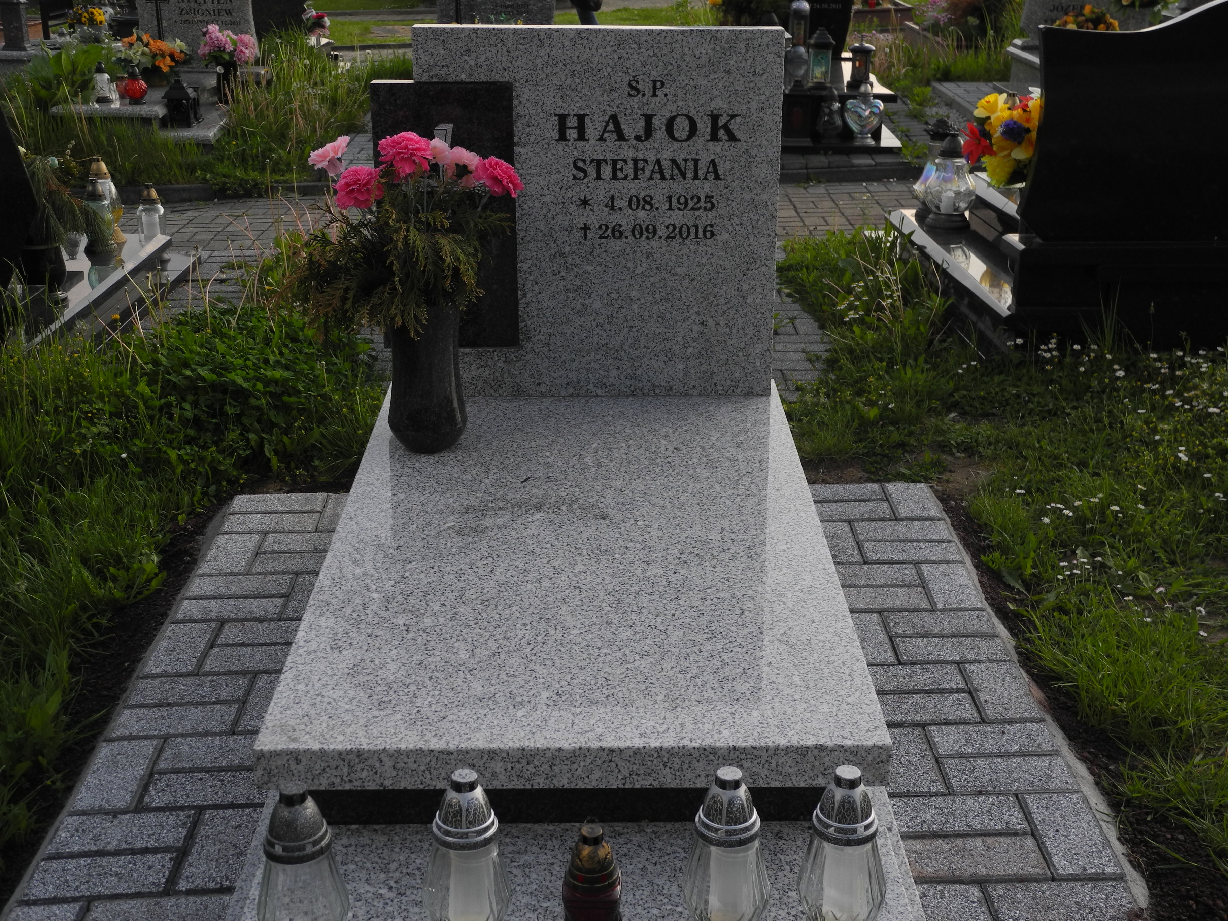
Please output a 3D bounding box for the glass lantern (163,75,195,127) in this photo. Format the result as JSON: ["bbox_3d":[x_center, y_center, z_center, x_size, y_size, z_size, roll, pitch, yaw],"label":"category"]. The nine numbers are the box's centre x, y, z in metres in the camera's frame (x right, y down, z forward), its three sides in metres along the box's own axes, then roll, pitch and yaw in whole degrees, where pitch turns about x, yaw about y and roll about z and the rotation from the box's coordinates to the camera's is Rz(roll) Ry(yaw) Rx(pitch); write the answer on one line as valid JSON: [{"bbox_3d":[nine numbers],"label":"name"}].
[{"bbox_3d":[-2.502,-2.069,9.190,0.155,0.270,0.155,0,21,0],"label":"glass lantern"}]

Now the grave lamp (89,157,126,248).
[{"bbox_3d":[-2.007,-1.024,6.263,0.147,0.330,0.147,0,21,0],"label":"grave lamp"}]

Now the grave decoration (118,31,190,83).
[{"bbox_3d":[-2.878,-2.521,9.986,0.430,0.331,0.360,0,21,0],"label":"grave decoration"}]

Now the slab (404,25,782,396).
[{"bbox_3d":[-0.049,-0.483,3.160,0.739,0.730,0.105,0,21,-1],"label":"slab"}]

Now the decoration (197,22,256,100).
[{"bbox_3d":[-2.408,-2.468,9.940,0.360,0.479,0.320,0,21,0],"label":"decoration"}]

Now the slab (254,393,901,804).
[{"bbox_3d":[-0.058,0.127,2.696,0.802,0.061,1.435,0,22,-1],"label":"slab"}]

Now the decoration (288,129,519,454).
[{"bbox_3d":[-0.380,-0.298,2.892,0.415,0.585,0.340,-1,21,0],"label":"decoration"}]

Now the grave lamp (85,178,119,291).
[{"bbox_3d":[-1.971,-0.932,6.081,0.118,0.286,0.118,0,21,0],"label":"grave lamp"}]

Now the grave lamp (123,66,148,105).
[{"bbox_3d":[-2.773,-2.182,9.257,0.125,0.216,0.125,0,21,0],"label":"grave lamp"}]

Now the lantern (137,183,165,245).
[{"bbox_3d":[-1.832,-0.948,6.339,0.114,0.303,0.114,0,21,0],"label":"lantern"}]

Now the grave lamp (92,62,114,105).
[{"bbox_3d":[-2.993,-2.216,9.336,0.102,0.226,0.102,0,21,0],"label":"grave lamp"}]

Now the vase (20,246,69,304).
[{"bbox_3d":[-1.962,-0.651,5.499,0.149,0.178,0.149,0,21,0],"label":"vase"}]

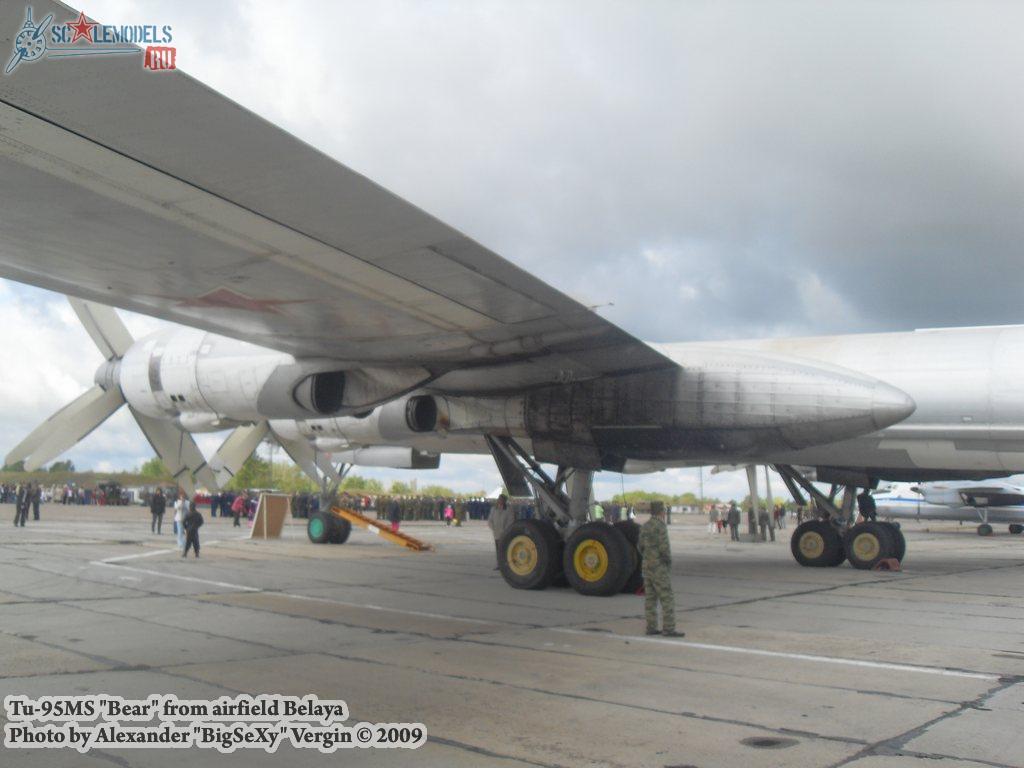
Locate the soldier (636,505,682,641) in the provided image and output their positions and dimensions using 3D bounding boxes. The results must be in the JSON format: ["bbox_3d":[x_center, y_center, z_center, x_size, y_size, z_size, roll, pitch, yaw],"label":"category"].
[{"bbox_3d":[2.015,2.466,13.881,0.360,1.750,0.520,5,-7,-32],"label":"soldier"}]

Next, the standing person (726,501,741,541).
[{"bbox_3d":[10.181,6.317,47.564,0.560,1.800,0.380,1,-6,8],"label":"standing person"}]

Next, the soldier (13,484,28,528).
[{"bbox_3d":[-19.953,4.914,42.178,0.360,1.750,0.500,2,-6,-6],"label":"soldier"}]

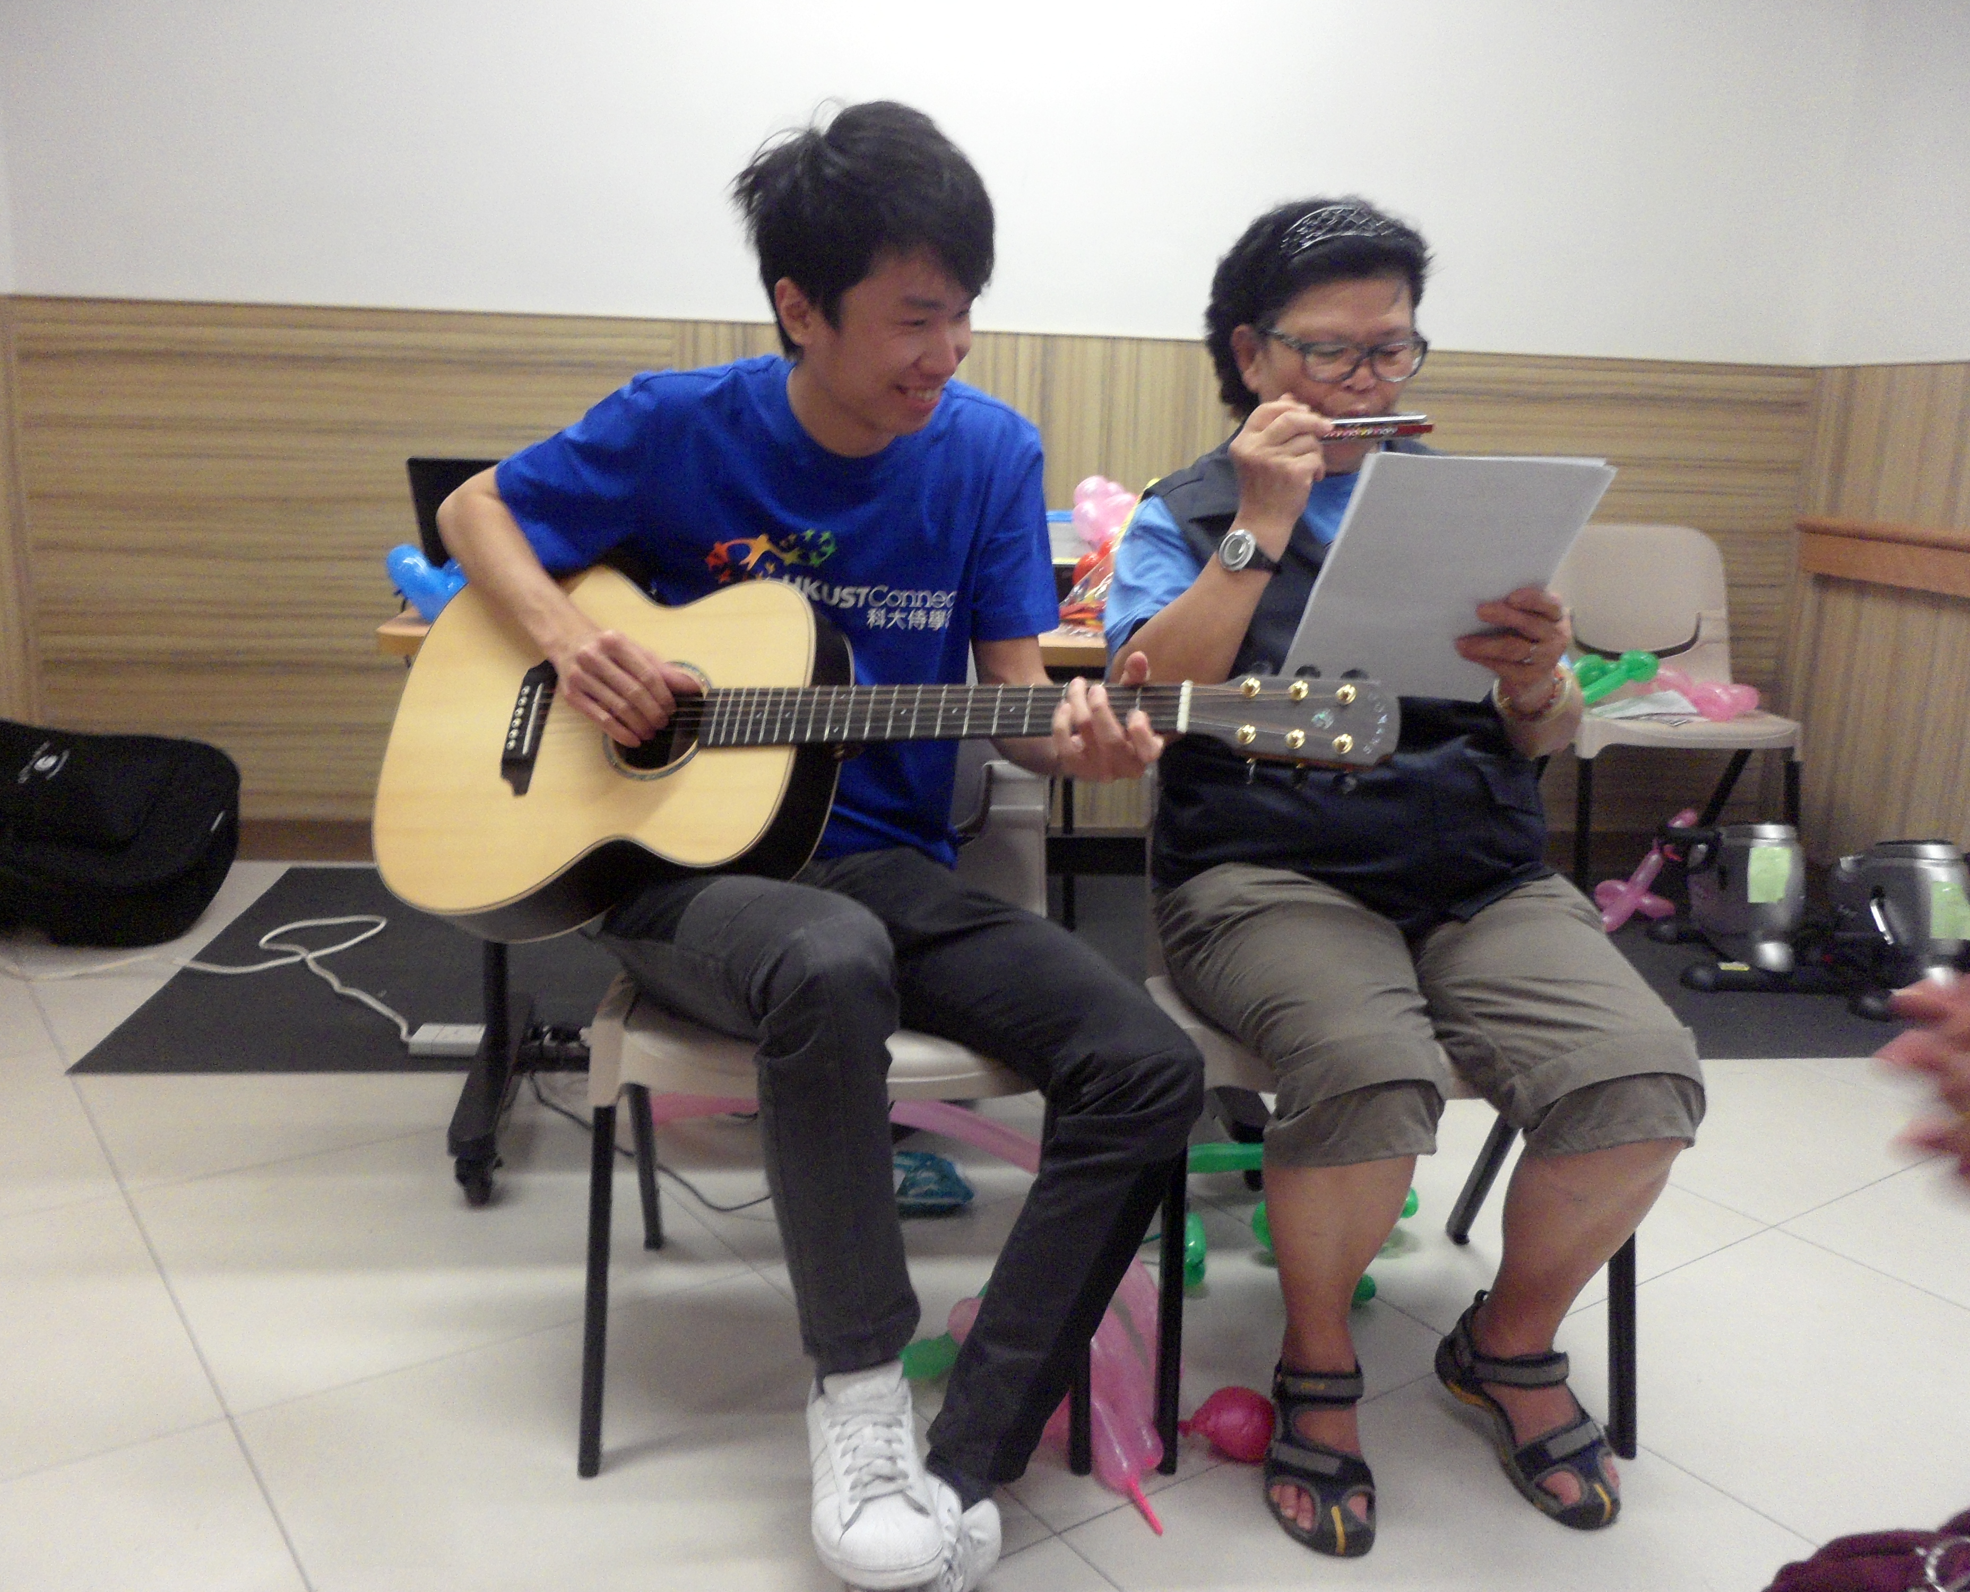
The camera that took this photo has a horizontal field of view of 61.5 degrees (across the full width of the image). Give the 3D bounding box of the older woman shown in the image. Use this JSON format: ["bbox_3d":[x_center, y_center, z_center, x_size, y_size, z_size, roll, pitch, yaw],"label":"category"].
[{"bbox_3d":[0.377,0.028,1.695,0.525,1.250,0.590,0,12,-10],"label":"older woman"}]

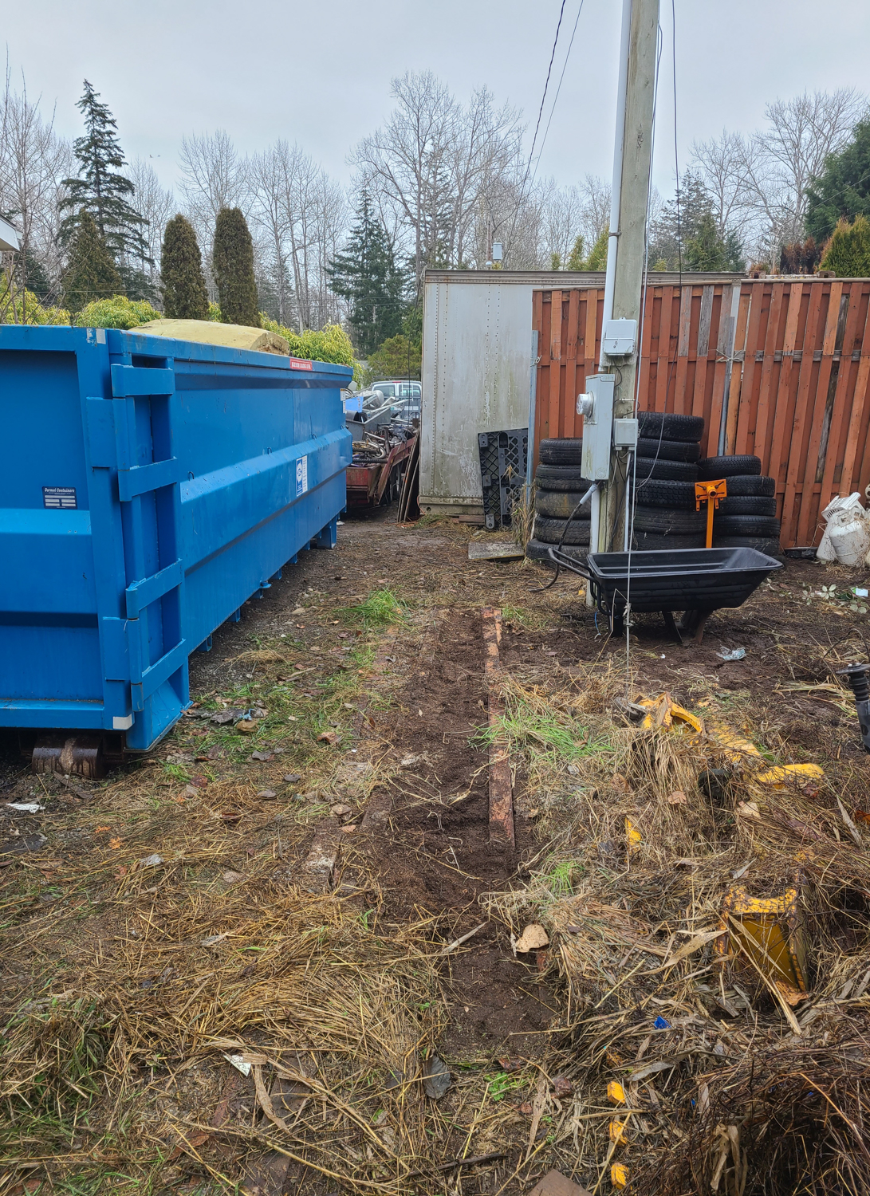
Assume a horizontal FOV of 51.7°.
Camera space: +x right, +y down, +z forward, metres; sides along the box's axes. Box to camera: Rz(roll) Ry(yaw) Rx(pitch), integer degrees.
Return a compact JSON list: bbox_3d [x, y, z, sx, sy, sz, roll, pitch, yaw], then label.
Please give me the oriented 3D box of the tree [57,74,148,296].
[{"bbox_3d":[-15.158,-15.901,41.466,4.900,14.450,4.900,1,13,0],"label":"tree"}]

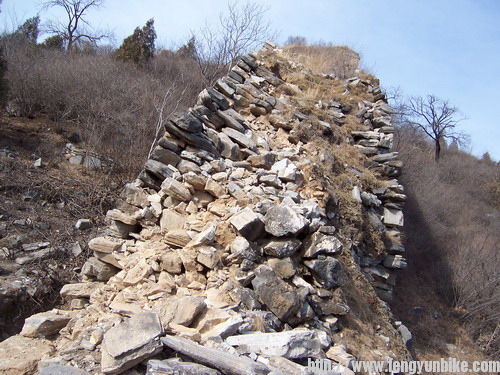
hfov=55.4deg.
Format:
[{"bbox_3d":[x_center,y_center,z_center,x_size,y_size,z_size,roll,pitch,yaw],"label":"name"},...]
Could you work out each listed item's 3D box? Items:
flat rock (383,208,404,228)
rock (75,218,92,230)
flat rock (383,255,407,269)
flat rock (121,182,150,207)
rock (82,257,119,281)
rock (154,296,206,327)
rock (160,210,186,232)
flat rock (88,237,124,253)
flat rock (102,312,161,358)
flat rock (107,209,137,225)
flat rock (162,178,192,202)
[{"bbox_3d":[2.137,0.432,7.100,0.310,0.260,0.300,0,-2,6],"label":"flat rock"},{"bbox_3d":[-2.724,0.605,7.800,0.270,0.160,0.210,0,6,0],"label":"rock"},{"bbox_3d":[1.970,1.009,6.500,0.320,0.170,0.300,0,-2,11],"label":"flat rock"},{"bbox_3d":[-1.440,0.085,6.010,0.361,0.228,0.291,6,17,-1],"label":"flat rock"},{"bbox_3d":[-1.819,0.986,5.800,0.430,0.240,0.360,0,-2,0],"label":"rock"},{"bbox_3d":[-0.654,1.158,4.471,0.450,0.140,0.270,-15,30,-9],"label":"rock"},{"bbox_3d":[-0.810,0.339,5.050,0.260,0.220,0.130,4,-45,0],"label":"rock"},{"bbox_3d":[-1.836,0.729,6.100,0.440,0.170,0.350,0,-2,0],"label":"flat rock"},{"bbox_3d":[-1.048,1.309,4.249,0.460,0.120,0.380,-19,39,-19],"label":"flat rock"},{"bbox_3d":[-1.517,0.341,5.644,0.320,0.107,0.240,15,9,0],"label":"flat rock"},{"bbox_3d":[-0.922,0.035,6.082,0.342,0.137,0.256,32,18,1],"label":"flat rock"}]

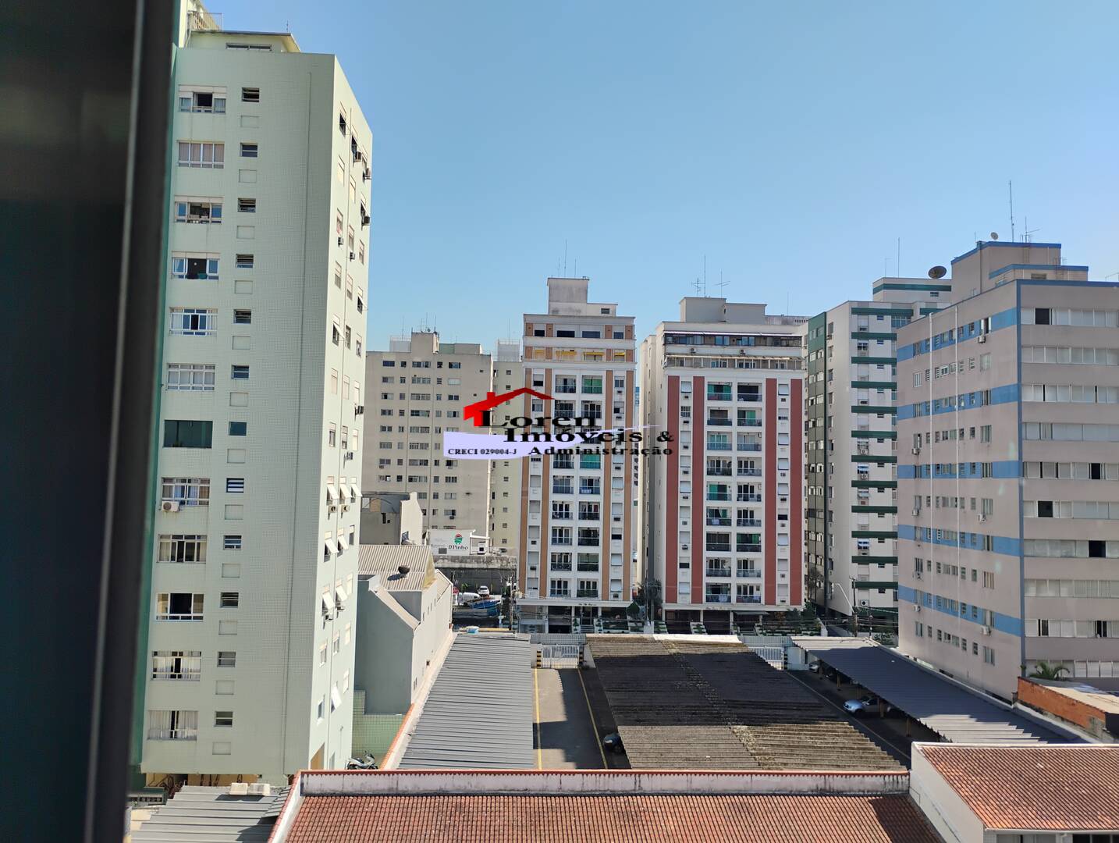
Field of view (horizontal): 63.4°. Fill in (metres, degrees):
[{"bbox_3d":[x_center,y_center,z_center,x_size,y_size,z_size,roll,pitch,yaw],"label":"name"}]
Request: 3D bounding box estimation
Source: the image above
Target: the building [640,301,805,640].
[{"bbox_3d":[19.575,4.929,112.109,18.110,39.810,18.200,1,-4,-2],"label":"building"}]

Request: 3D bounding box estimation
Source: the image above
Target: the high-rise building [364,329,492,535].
[{"bbox_3d":[-24.050,5.878,163.019,23.400,42.930,12.500,1,-4,-2],"label":"high-rise building"}]

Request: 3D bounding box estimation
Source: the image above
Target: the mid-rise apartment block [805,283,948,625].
[{"bbox_3d":[41.614,4.347,112.589,18.500,40.900,22.000,1,-4,-2],"label":"mid-rise apartment block"}]

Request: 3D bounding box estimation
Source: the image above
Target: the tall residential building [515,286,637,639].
[{"bbox_3d":[1.688,3.689,110.668,13.230,41.380,17.800,1,-4,-2],"label":"tall residential building"}]

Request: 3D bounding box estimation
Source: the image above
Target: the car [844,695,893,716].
[{"bbox_3d":[22.983,20.775,66.597,4.000,1.450,1.680,1,-4,-2],"label":"car"}]

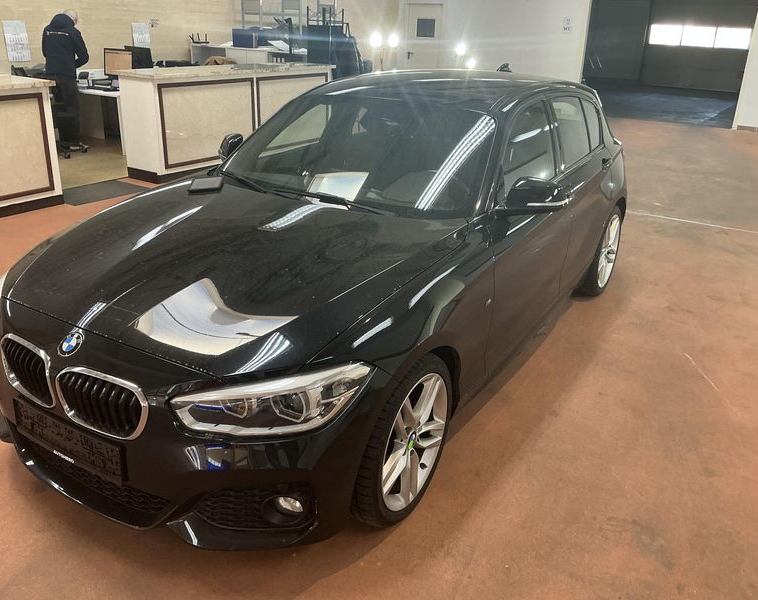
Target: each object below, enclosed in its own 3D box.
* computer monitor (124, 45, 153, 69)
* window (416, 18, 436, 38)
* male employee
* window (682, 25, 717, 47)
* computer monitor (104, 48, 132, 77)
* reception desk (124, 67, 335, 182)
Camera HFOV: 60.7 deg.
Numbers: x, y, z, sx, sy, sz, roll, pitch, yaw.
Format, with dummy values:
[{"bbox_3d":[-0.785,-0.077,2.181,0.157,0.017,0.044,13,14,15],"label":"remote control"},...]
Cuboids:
[{"bbox_3d":[-3.259,-3.188,8.804,0.540,0.460,0.160,15,26,29],"label":"computer monitor"},{"bbox_3d":[1.119,-6.501,15.477,0.534,0.437,0.050,15,26,29],"label":"window"},{"bbox_3d":[-4.176,-2.957,8.702,0.600,1.740,0.480,5,23,6],"label":"male employee"},{"bbox_3d":[10.865,-8.944,21.974,1.027,0.636,0.080,15,26,27],"label":"window"},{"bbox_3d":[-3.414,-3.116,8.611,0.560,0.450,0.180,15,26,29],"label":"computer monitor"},{"bbox_3d":[-1.807,-2.366,8.326,0.780,1.120,3.250,15,26,29],"label":"reception desk"}]

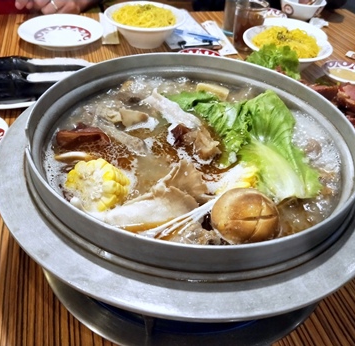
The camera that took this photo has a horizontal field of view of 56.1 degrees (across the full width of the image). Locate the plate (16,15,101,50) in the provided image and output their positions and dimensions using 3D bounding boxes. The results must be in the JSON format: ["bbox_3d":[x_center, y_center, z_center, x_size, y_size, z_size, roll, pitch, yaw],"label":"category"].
[{"bbox_3d":[-0.235,-0.284,0.686,0.166,0.023,0.166,4,43,-4],"label":"plate"}]

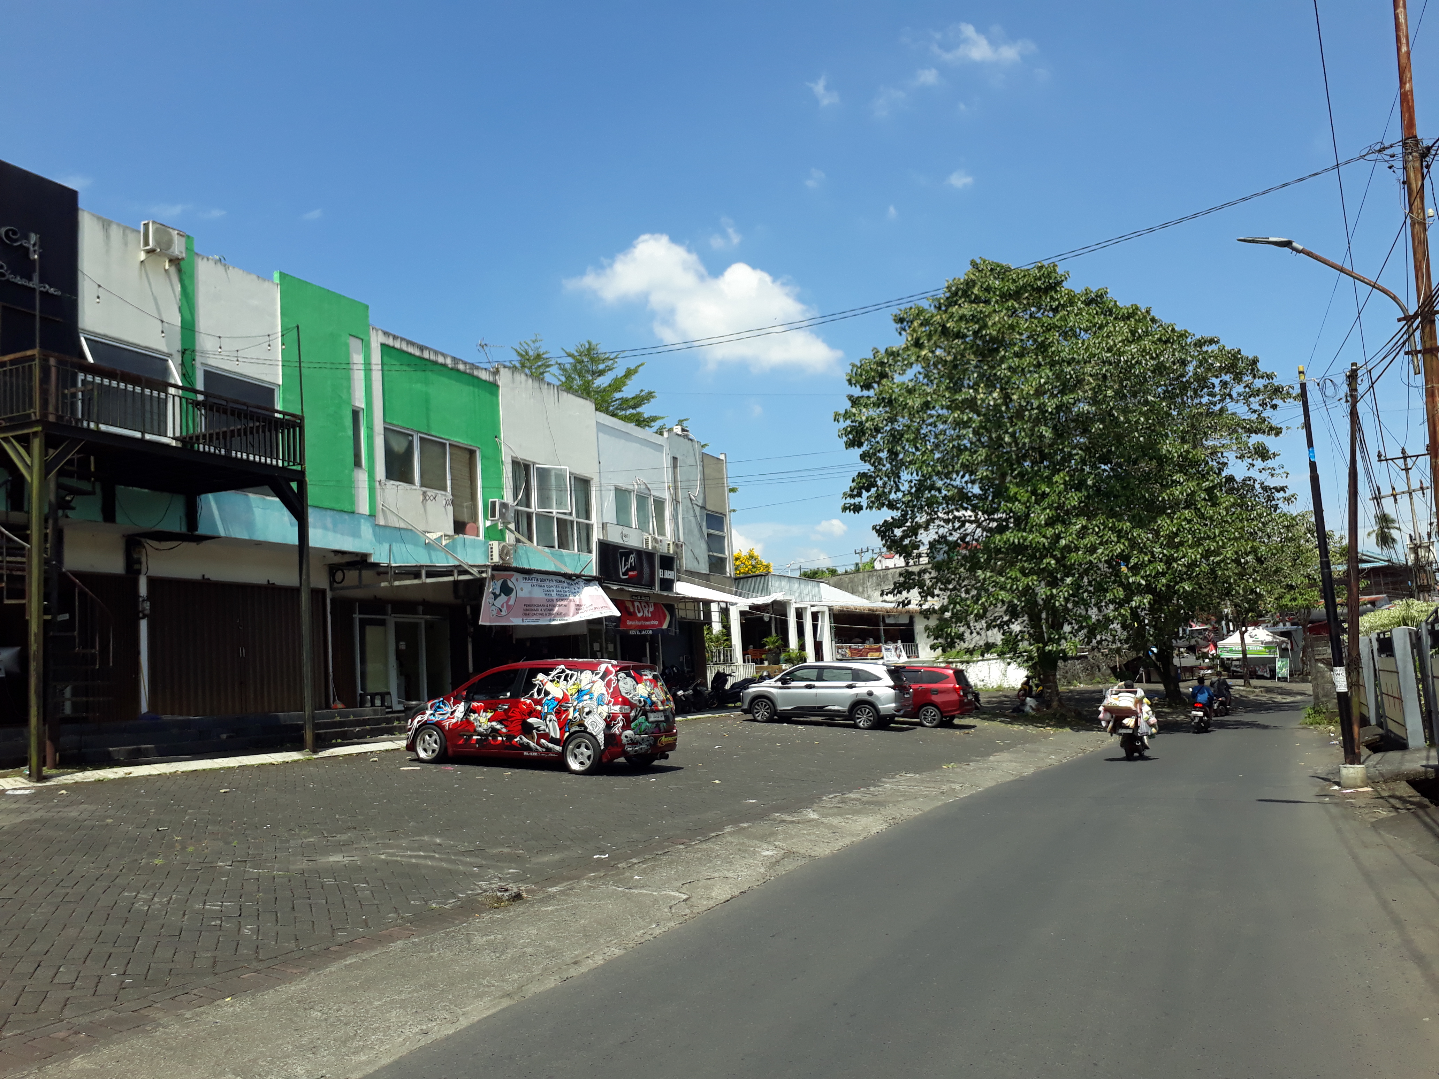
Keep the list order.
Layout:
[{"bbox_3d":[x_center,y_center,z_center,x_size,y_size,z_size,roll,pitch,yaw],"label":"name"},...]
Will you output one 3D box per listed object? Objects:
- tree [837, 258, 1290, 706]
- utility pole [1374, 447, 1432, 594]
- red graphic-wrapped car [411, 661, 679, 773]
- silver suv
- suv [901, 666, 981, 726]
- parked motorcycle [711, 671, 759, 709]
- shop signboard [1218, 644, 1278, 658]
[{"bbox_3d":[13.100,-2.100,43.000,16.600,17.200,15.000,-5,-7,17],"label":"tree"},{"bbox_3d":[29.100,0.970,46.600,2.100,9.800,0.900,-8,-8,32],"label":"utility pole"},{"bbox_3d":[-2.750,2.620,17.050,4.250,1.570,1.700,-1,-6,23],"label":"red graphic-wrapped car"},{"bbox_3d":[2.830,4.090,29.900,4.470,1.680,1.760,-1,-6,21],"label":"silver suv"},{"bbox_3d":[4.950,4.330,31.200,4.100,1.600,1.670,-2,-6,28],"label":"suv"},{"bbox_3d":[0.680,4.470,33.400,1.930,1.120,0.750,-2,-6,16],"label":"parked motorcycle"},{"bbox_3d":[27.800,5.850,59.000,2.950,0.700,0.080,-8,-8,35],"label":"shop signboard"}]

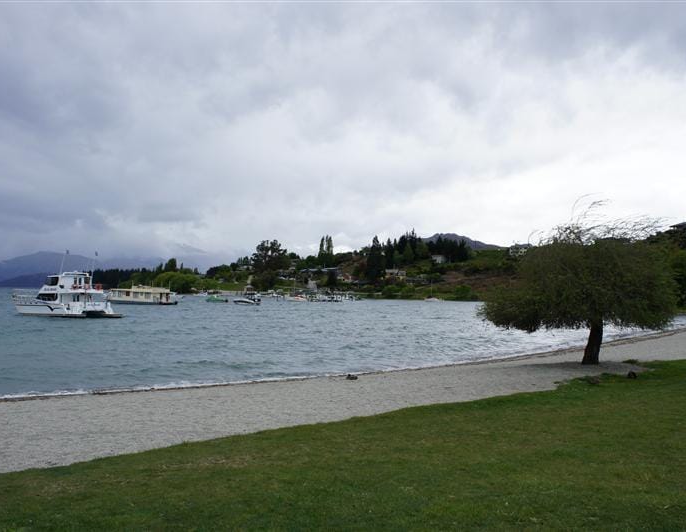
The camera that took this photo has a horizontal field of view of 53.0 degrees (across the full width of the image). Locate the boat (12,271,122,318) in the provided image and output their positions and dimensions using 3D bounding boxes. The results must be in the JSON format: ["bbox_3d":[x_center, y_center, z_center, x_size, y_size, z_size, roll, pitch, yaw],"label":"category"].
[{"bbox_3d":[-33.320,3.320,82.530,13.500,5.100,6.060,-1,-2,35],"label":"boat"}]

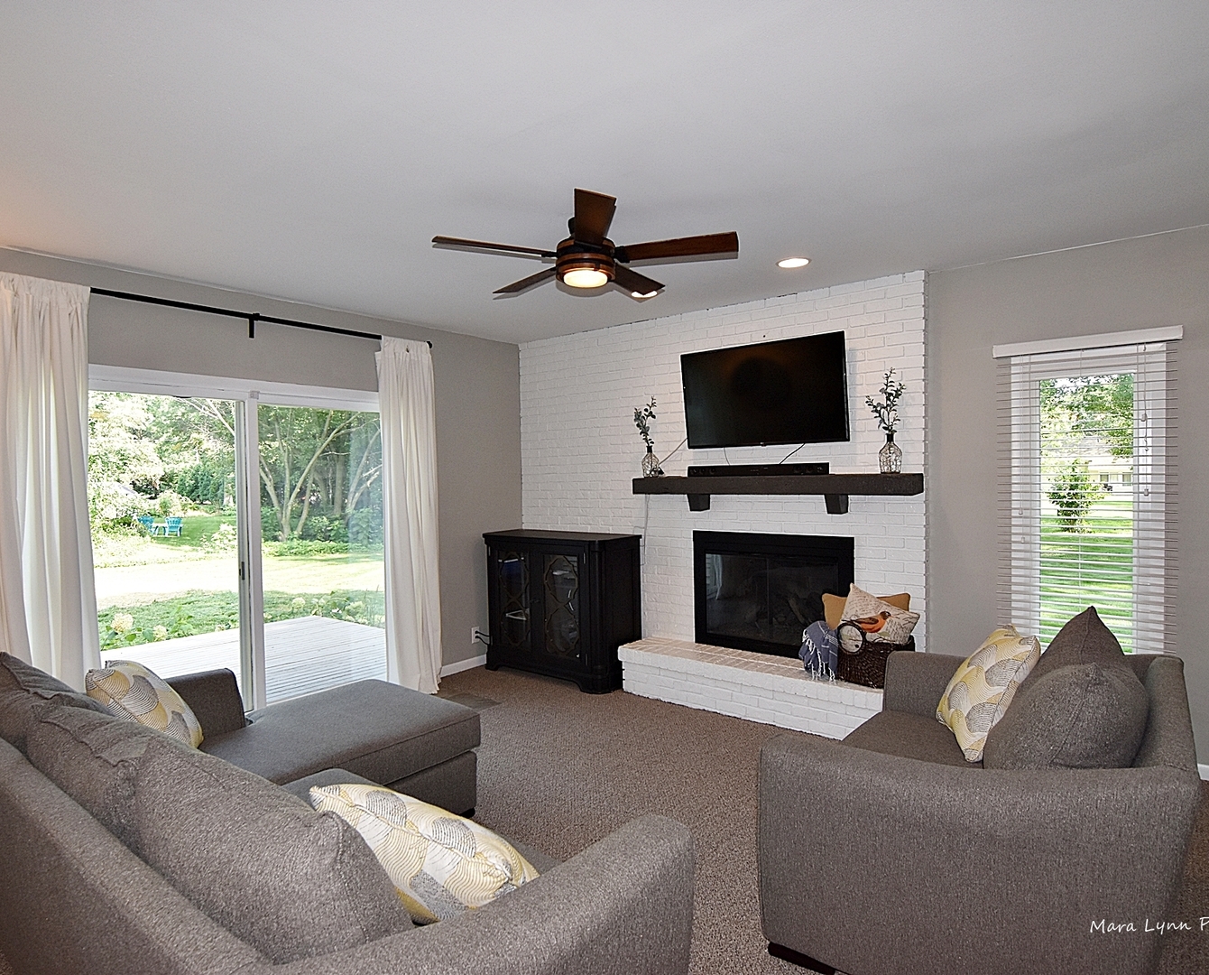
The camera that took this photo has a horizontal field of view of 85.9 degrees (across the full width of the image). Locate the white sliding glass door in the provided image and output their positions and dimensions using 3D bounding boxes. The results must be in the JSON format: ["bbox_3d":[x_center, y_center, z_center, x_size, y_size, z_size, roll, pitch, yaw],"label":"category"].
[{"bbox_3d":[-2.039,0.391,3.759,0.120,2.000,1.830,0,1,42],"label":"white sliding glass door"}]

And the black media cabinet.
[{"bbox_3d":[-0.315,0.845,4.652,1.140,1.010,0.390,0,1,36],"label":"black media cabinet"}]

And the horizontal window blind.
[{"bbox_3d":[2.318,0.061,3.159,0.720,1.540,0.070,0,1,34],"label":"horizontal window blind"}]

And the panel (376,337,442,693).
[{"bbox_3d":[-1.313,0.190,4.379,0.150,2.340,0.460,0,1,42],"label":"panel"}]

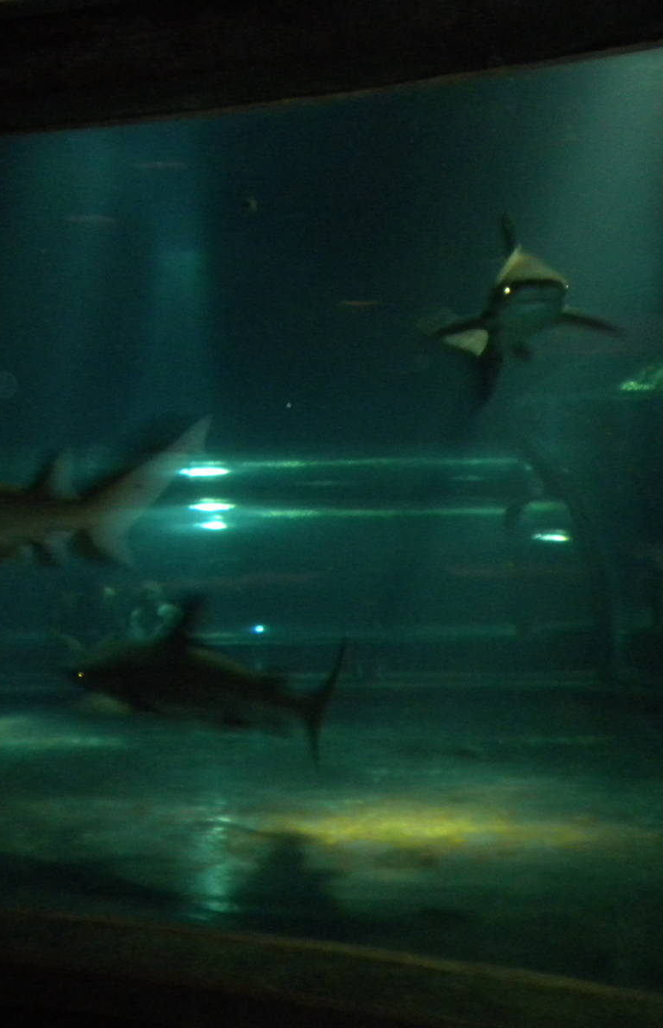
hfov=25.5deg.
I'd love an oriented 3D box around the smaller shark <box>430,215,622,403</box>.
[{"bbox_3d":[0.830,-0.940,6.600,0.820,0.740,1.700,-3,1,-4],"label":"smaller shark"}]

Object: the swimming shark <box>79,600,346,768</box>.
[{"bbox_3d":[-0.640,0.730,6.900,1.750,0.670,0.650,0,1,35],"label":"swimming shark"}]

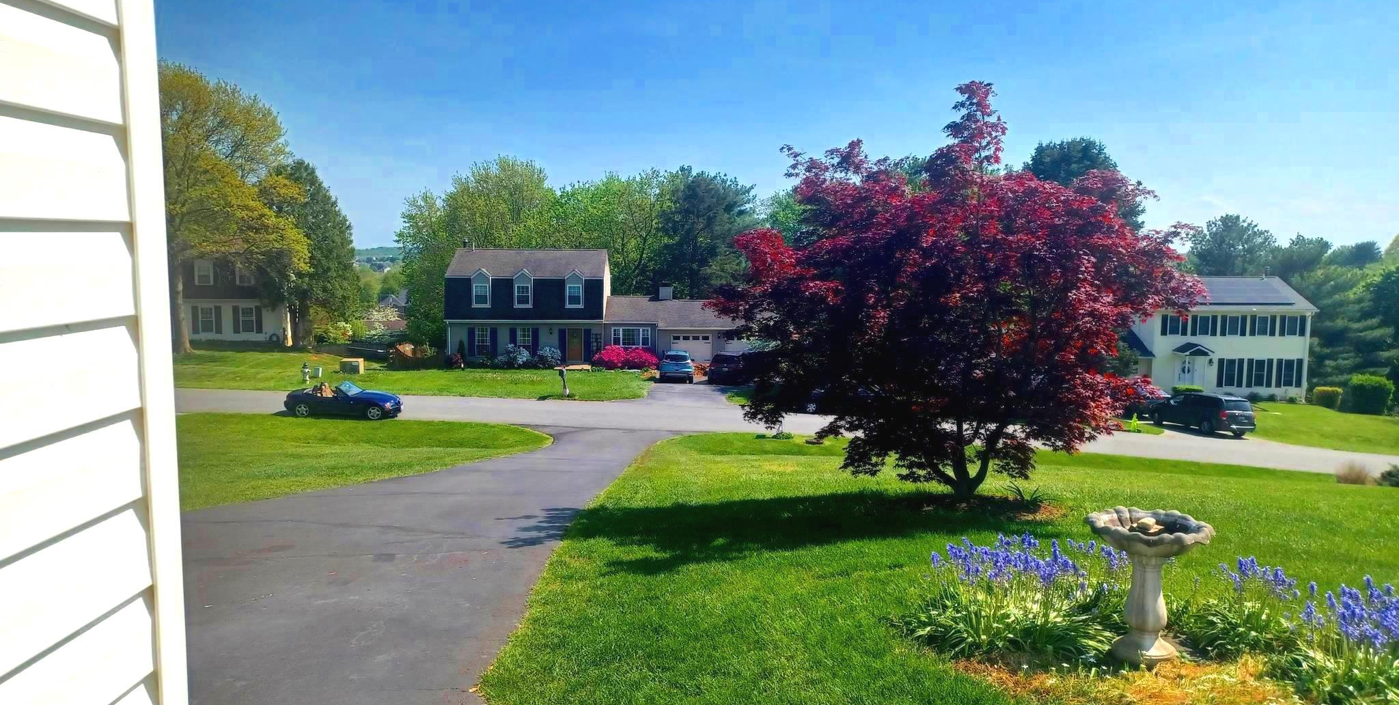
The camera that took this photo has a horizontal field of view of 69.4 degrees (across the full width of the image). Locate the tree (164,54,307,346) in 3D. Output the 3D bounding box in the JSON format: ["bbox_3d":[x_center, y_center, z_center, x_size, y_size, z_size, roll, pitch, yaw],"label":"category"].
[{"bbox_3d":[-27.320,-7.663,52.520,12.000,15.500,11.700,0,5,0],"label":"tree"}]

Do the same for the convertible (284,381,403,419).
[{"bbox_3d":[-12.181,1.580,34.787,4.030,1.280,1.700,2,5,3],"label":"convertible"}]

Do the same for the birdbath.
[{"bbox_3d":[2.012,1.061,4.535,0.530,0.620,0.530,0,5,0],"label":"birdbath"}]

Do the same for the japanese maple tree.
[{"bbox_3d":[3.206,-0.734,12.284,5.800,5.050,5.600,0,5,0],"label":"japanese maple tree"}]

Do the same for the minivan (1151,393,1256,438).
[{"bbox_3d":[23.350,2.736,47.261,2.000,1.750,5.140,2,4,-17],"label":"minivan"}]

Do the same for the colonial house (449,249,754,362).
[{"bbox_3d":[-5.700,-3.045,65.997,20.200,7.350,8.600,0,5,1],"label":"colonial house"}]

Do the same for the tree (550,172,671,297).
[{"bbox_3d":[-7.230,-7.365,81.669,9.800,14.800,9.500,0,5,0],"label":"tree"}]

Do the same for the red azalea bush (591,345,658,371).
[{"bbox_3d":[-4.491,0.341,61.085,3.900,1.400,1.800,0,5,0],"label":"red azalea bush"}]

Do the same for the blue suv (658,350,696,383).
[{"bbox_3d":[-1.264,0.665,57.098,1.870,1.680,4.550,0,5,1],"label":"blue suv"}]

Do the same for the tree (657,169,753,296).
[{"bbox_3d":[0.577,-7.465,81.659,8.000,15.000,8.000,0,5,0],"label":"tree"}]

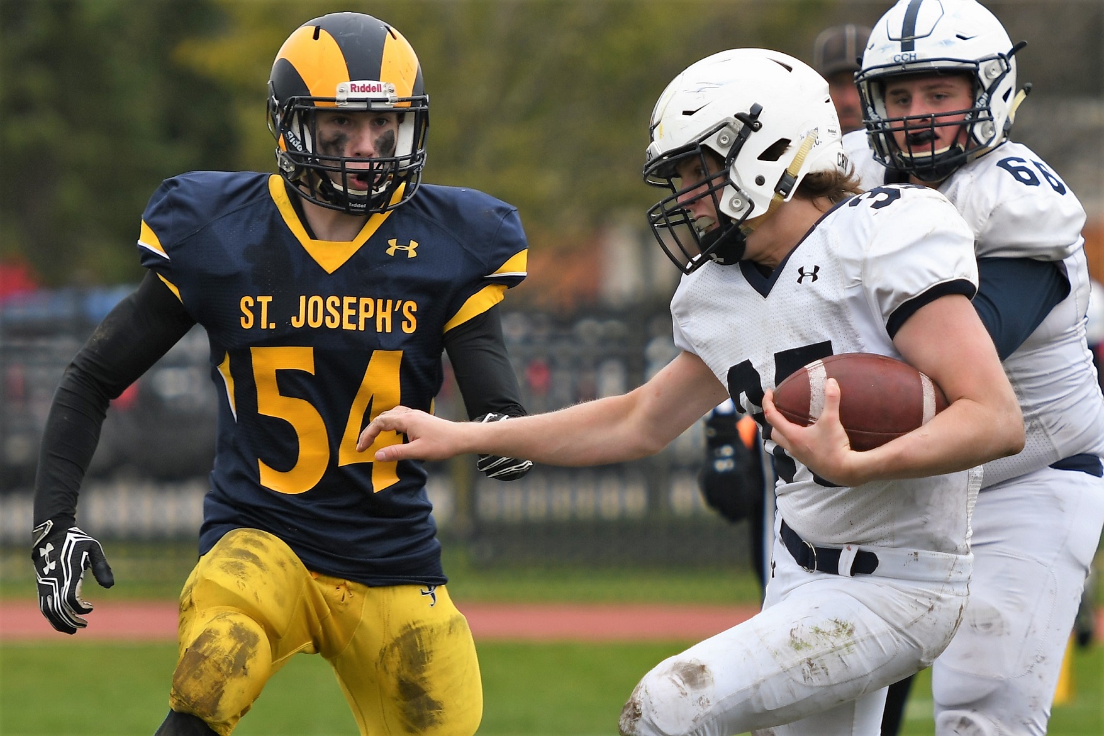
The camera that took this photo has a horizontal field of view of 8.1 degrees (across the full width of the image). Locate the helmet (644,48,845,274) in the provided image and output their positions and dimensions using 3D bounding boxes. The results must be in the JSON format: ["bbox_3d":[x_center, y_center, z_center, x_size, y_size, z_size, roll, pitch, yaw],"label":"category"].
[{"bbox_3d":[0.292,-0.327,12.050,0.330,0.300,0.250,-16,-12,-19],"label":"helmet"}]

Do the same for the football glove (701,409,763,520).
[{"bbox_3d":[0.374,0.209,16.500,0.120,0.225,0.100,-7,0,20],"label":"football glove"}]

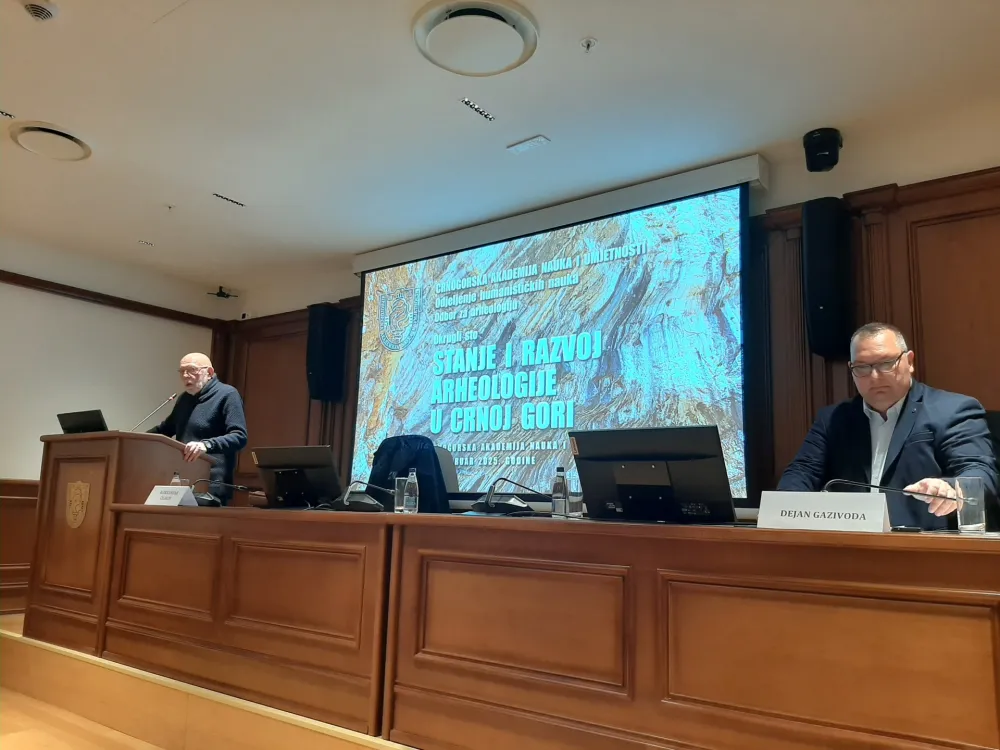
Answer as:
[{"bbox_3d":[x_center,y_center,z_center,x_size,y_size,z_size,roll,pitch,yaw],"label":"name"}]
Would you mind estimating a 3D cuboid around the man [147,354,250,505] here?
[{"bbox_3d":[-1.777,0.675,4.564,0.620,1.640,0.500,-4,-11,31],"label":"man"}]

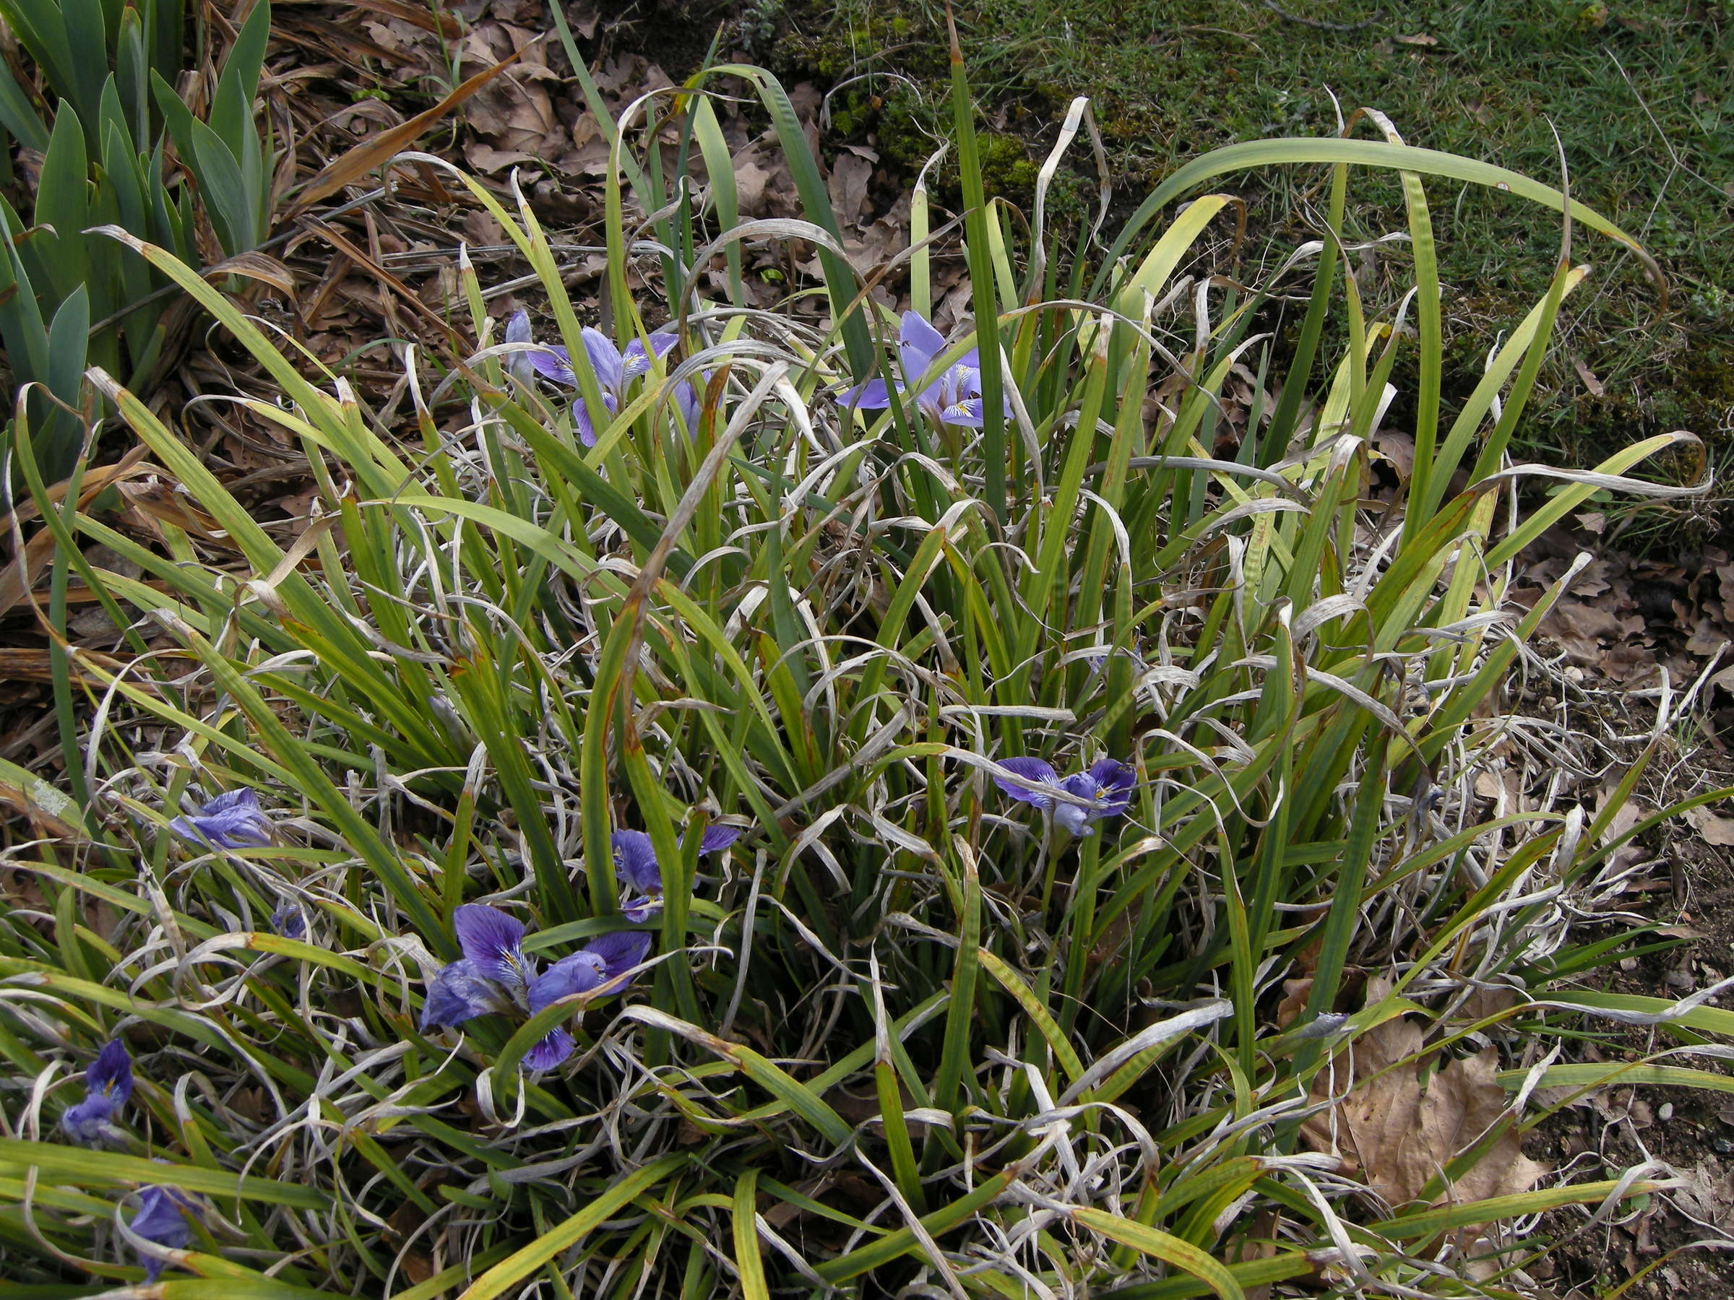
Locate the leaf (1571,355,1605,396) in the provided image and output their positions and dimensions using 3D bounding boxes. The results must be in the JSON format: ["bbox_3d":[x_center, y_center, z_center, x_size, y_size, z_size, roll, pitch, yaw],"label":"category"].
[{"bbox_3d":[0.598,-0.228,1.454,0.017,0.012,0.055,-4,40,-4],"label":"leaf"}]

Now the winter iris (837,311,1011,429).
[{"bbox_3d":[0.032,-0.152,0.960,0.092,0.060,0.078,0,40,0],"label":"winter iris"}]

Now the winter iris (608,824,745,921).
[{"bbox_3d":[-0.089,0.106,0.830,0.066,0.045,0.058,0,40,0],"label":"winter iris"}]

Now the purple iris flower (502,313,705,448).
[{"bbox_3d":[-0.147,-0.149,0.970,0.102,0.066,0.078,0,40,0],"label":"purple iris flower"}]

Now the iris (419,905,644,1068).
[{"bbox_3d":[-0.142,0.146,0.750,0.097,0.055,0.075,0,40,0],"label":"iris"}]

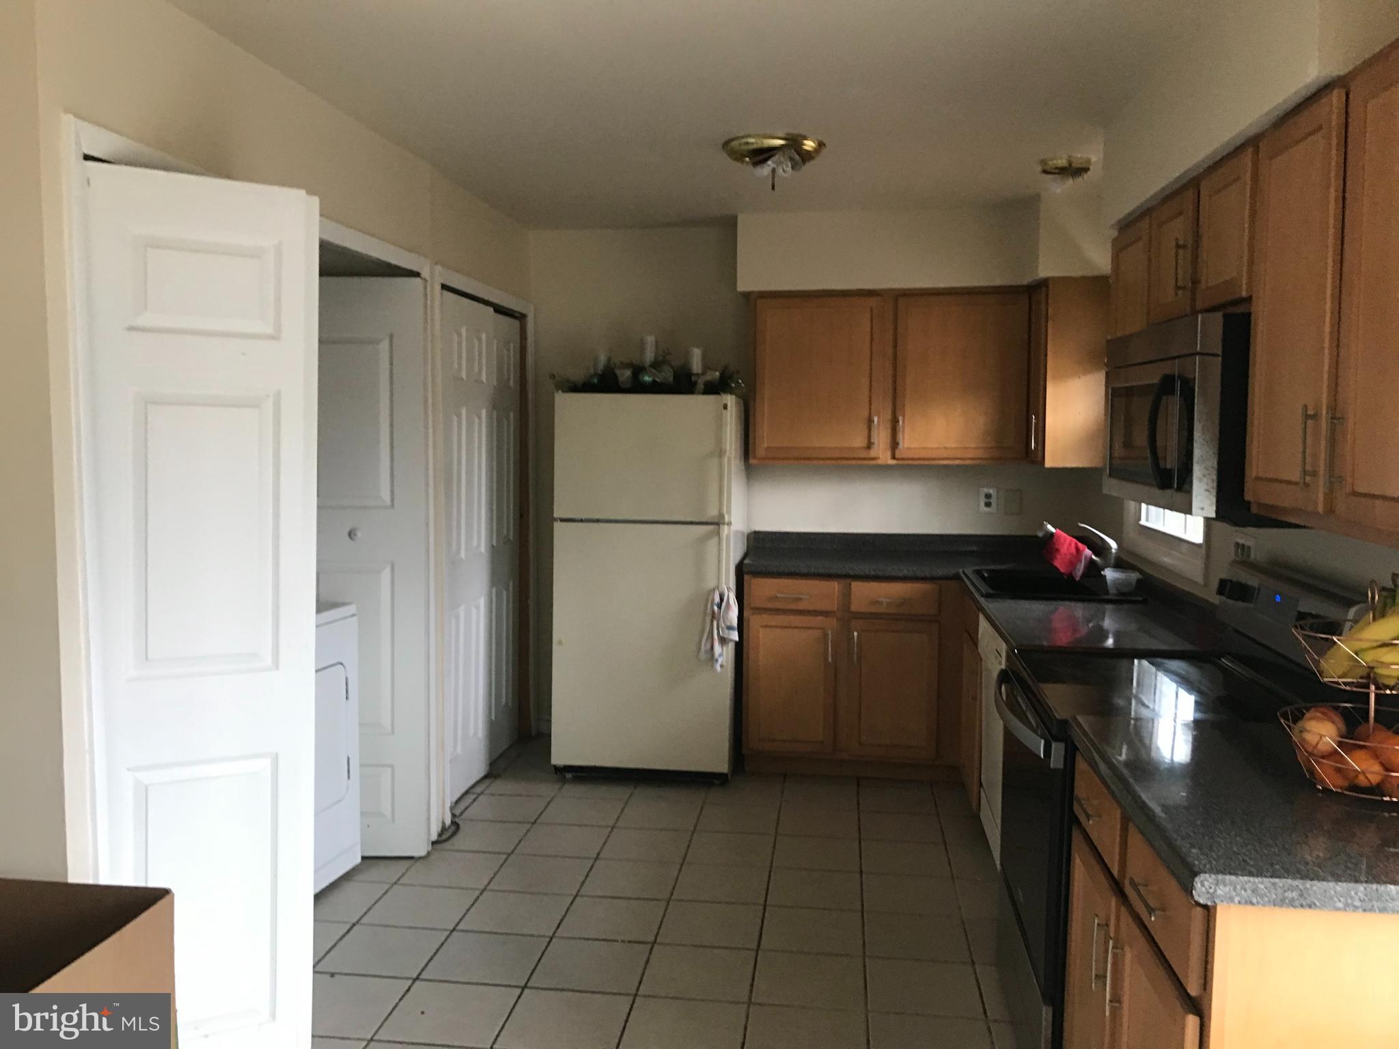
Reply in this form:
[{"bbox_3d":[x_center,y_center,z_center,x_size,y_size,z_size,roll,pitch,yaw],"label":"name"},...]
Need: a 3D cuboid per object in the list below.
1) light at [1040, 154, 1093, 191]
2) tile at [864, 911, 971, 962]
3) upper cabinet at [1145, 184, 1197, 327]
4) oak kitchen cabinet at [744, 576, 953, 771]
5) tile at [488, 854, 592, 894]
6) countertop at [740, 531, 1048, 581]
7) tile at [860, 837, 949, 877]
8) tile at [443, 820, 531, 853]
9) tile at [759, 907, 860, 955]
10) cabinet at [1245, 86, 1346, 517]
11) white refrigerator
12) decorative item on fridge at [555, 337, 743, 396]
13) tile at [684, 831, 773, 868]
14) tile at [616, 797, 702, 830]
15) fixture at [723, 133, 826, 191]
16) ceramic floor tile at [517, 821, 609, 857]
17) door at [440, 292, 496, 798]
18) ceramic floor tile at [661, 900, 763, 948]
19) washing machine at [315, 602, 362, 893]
[{"bbox_3d":[1.273,-1.210,3.953,0.185,0.095,0.185,1,5,7],"label":"light"},{"bbox_3d":[0.644,1.231,3.370,0.300,0.012,0.300,1,5,7],"label":"tile"},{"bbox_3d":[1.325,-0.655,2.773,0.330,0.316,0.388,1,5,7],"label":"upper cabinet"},{"bbox_3d":[0.661,0.633,5.056,0.875,0.875,0.600,1,5,7],"label":"oak kitchen cabinet"},{"bbox_3d":[-0.530,1.183,3.819,0.300,0.012,0.300,1,5,7],"label":"tile"},{"bbox_3d":[0.970,0.139,5.059,1.513,0.130,0.635,1,5,7],"label":"countertop"},{"bbox_3d":[0.730,1.200,4.047,0.304,0.010,0.304,1,5,7],"label":"tile"},{"bbox_3d":[-0.795,1.150,4.158,0.300,0.012,0.300,1,5,7],"label":"tile"},{"bbox_3d":[0.347,1.249,3.471,0.304,0.010,0.304,1,5,7],"label":"tile"},{"bbox_3d":[1.255,-0.388,2.093,0.310,0.720,0.400,1,5,7],"label":"cabinet"},{"bbox_3d":[-0.199,0.254,5.017,0.749,1.640,0.720,1,5,7],"label":"white refrigerator"},{"bbox_3d":[-0.224,-0.693,4.945,0.847,0.259,0.270,1,5,7],"label":"decorative item on fridge"},{"bbox_3d":[0.115,1.169,4.064,0.302,0.010,0.302,1,5,7],"label":"tile"},{"bbox_3d":[-0.151,1.140,4.405,0.300,0.012,0.300,1,5,7],"label":"tile"},{"bbox_3d":[0.243,-1.173,3.681,0.334,0.166,0.334,1,5,7],"label":"fixture"},{"bbox_3d":[-0.501,1.176,4.196,0.304,0.010,0.304,1,5,7],"label":"ceramic floor tile"},{"bbox_3d":[-0.963,0.096,4.672,0.035,2.021,0.651,1,5,7],"label":"door"},{"bbox_3d":[0.040,1.227,3.461,0.300,0.012,0.300,1,5,7],"label":"ceramic floor tile"},{"bbox_3d":[-1.601,0.699,3.665,0.700,1.000,0.690,2,5,14],"label":"washing machine"}]

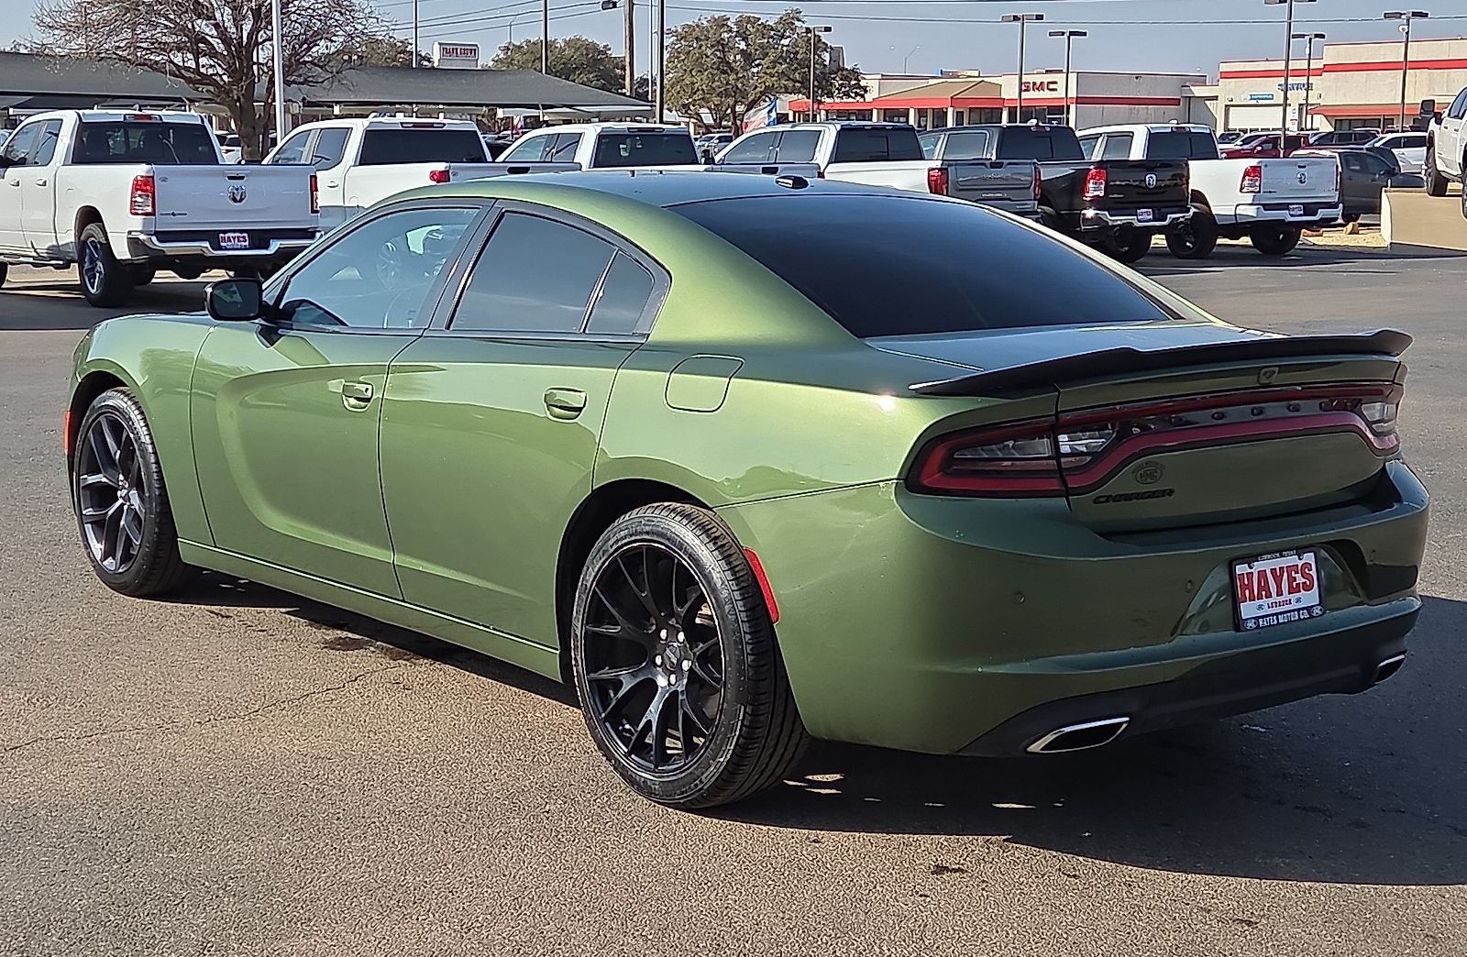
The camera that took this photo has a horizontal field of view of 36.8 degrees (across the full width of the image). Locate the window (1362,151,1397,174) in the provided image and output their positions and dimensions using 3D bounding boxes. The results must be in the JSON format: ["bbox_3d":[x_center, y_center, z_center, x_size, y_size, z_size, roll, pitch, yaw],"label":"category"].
[{"bbox_3d":[14.507,-7.100,49.500,1.150,0.480,0.100,-6,11,-38],"label":"window"}]

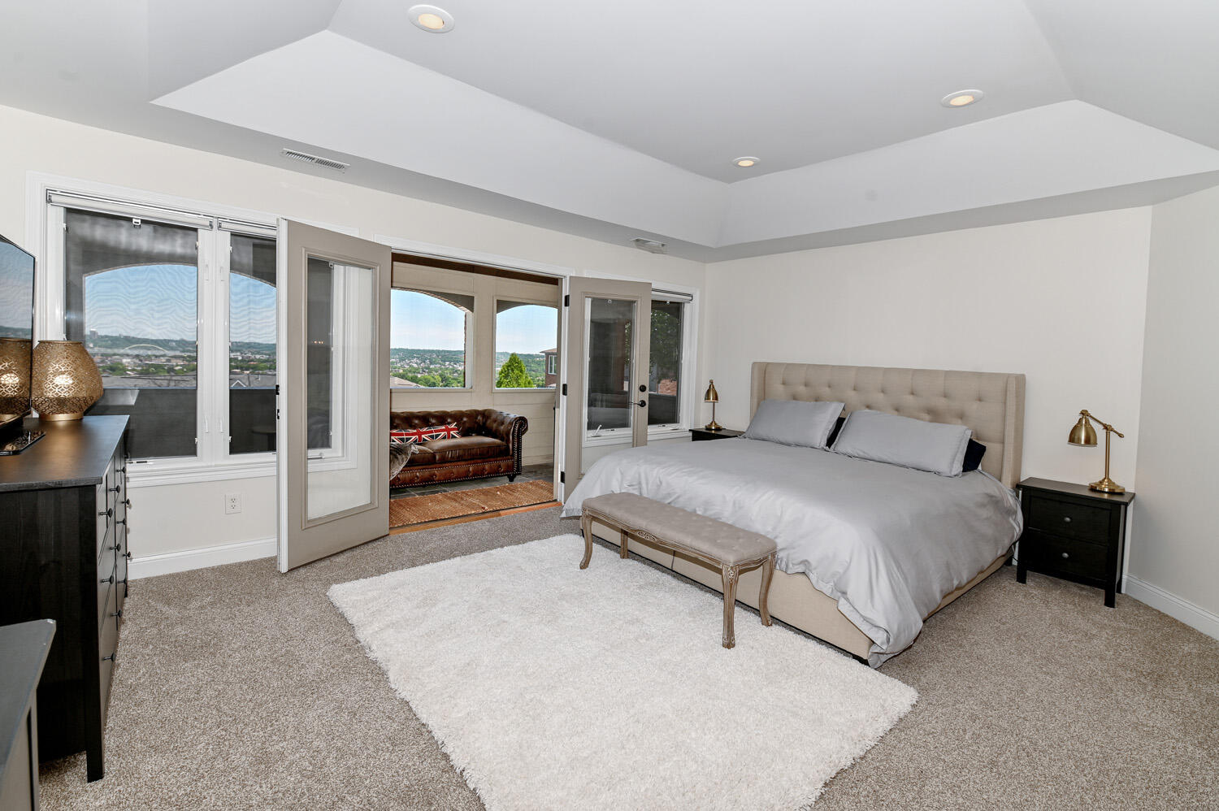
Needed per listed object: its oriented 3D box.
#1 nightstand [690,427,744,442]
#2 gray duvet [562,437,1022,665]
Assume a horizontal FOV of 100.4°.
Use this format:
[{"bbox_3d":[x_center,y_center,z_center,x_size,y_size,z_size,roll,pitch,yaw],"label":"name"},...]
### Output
[{"bbox_3d":[1.218,0.615,5.507,0.385,0.655,0.535,-2,7,-42],"label":"nightstand"},{"bbox_3d":[1.226,0.724,3.744,2.050,0.620,2.380,-1,6,-40],"label":"gray duvet"}]

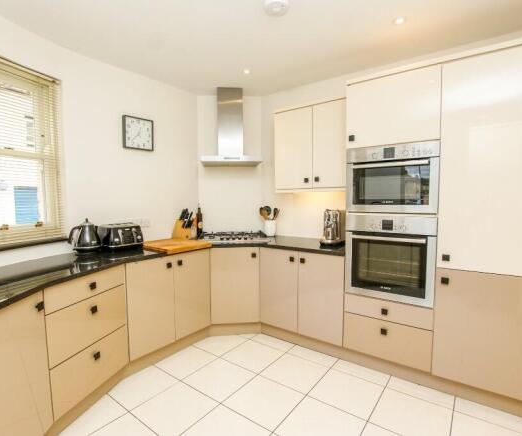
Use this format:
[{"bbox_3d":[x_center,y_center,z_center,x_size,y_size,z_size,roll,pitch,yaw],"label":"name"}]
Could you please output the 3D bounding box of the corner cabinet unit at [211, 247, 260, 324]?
[{"bbox_3d":[-0.250,0.628,2.876,0.480,0.722,0.580,-1,4,-2],"label":"corner cabinet unit"}]

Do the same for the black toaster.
[{"bbox_3d":[-1.186,0.165,2.297,0.280,0.205,0.270,3,5,40],"label":"black toaster"}]

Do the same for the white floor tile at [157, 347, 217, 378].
[{"bbox_3d":[-0.626,1.189,2.262,0.390,0.014,0.388,2,5,37],"label":"white floor tile"}]

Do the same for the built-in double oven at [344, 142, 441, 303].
[{"bbox_3d":[1.051,0.028,2.164,0.590,1.100,0.560,2,5,33],"label":"built-in double oven"}]

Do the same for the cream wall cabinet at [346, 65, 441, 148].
[{"bbox_3d":[1.053,-0.757,2.122,0.593,0.470,0.570,2,5,33],"label":"cream wall cabinet"}]

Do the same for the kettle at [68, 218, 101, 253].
[{"bbox_3d":[-1.364,0.150,2.106,0.200,0.260,0.170,-3,5,-28],"label":"kettle"}]

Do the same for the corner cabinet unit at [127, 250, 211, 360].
[{"bbox_3d":[-0.936,0.664,2.447,0.570,0.722,0.785,3,5,39],"label":"corner cabinet unit"}]

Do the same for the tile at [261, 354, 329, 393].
[{"bbox_3d":[0.270,1.192,2.107,0.395,0.014,0.388,2,5,37],"label":"tile"}]

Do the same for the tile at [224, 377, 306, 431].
[{"bbox_3d":[0.026,1.213,1.814,0.395,0.014,0.388,2,5,37],"label":"tile"}]

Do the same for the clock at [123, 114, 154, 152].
[{"bbox_3d":[-1.154,-0.787,2.570,0.040,0.288,0.284,3,5,38],"label":"clock"}]

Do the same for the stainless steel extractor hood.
[{"bbox_3d":[-0.304,-0.978,2.937,0.610,0.805,0.460,-1,4,-4],"label":"stainless steel extractor hood"}]

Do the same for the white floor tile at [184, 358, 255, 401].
[{"bbox_3d":[-0.301,1.201,2.039,0.395,0.014,0.388,2,5,37],"label":"white floor tile"}]

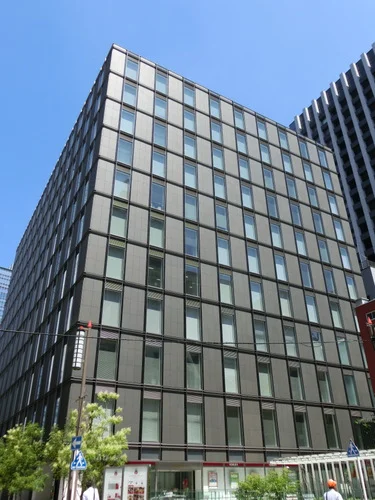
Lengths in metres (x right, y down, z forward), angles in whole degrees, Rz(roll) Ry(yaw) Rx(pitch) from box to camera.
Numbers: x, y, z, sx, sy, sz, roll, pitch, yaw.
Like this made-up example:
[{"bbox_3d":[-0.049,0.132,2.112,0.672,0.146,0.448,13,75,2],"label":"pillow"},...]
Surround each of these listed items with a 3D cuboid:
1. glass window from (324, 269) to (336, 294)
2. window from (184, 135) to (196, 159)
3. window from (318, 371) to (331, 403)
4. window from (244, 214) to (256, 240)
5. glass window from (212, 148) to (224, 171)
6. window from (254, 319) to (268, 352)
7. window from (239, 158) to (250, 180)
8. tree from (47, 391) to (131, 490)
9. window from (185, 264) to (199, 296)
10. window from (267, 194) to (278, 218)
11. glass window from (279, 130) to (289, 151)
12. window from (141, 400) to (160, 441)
[{"bbox_3d":[15.894,3.610,46.986,1.320,2.900,0.150,15,-33,-26],"label":"glass window"},{"bbox_3d":[0.243,-10.809,44.602,1.320,2.900,0.150,15,-33,-26],"label":"window"},{"bbox_3d":[12.639,12.648,38.583,1.382,2.800,0.150,15,-33,-26],"label":"window"},{"bbox_3d":[6.617,-2.411,44.069,1.300,2.850,0.150,15,-33,-26],"label":"window"},{"bbox_3d":[3.349,-9.951,46.208,1.320,2.900,0.150,15,-33,-26],"label":"glass window"},{"bbox_3d":[6.659,7.839,38.379,1.320,2.900,0.150,15,-33,-26],"label":"window"},{"bbox_3d":[6.455,-9.094,47.814,1.320,2.900,0.150,15,-33,-26],"label":"window"},{"bbox_3d":[-5.059,10.219,21.166,4.270,6.040,4.050,5,-30,-11],"label":"tree"},{"bbox_3d":[0.427,2.723,37.455,1.380,2.800,0.180,15,-33,-26],"label":"window"},{"bbox_3d":[9.663,-4.970,47.533,1.300,2.850,0.150,15,-33,-26],"label":"window"},{"bbox_3d":[12.530,-14.116,54.179,1.280,2.860,0.150,15,-33,-26],"label":"glass window"},{"bbox_3d":[-2.465,11.764,29.015,1.382,2.800,0.150,15,-33,-26],"label":"window"}]

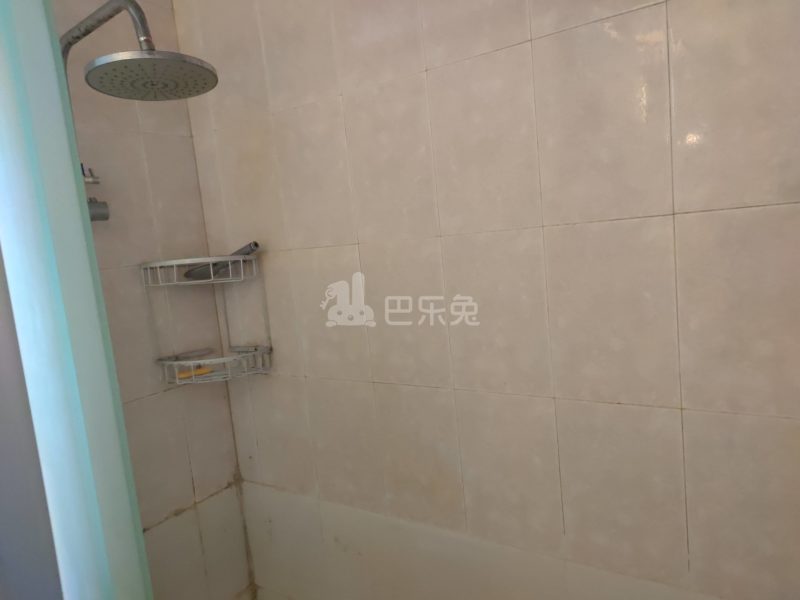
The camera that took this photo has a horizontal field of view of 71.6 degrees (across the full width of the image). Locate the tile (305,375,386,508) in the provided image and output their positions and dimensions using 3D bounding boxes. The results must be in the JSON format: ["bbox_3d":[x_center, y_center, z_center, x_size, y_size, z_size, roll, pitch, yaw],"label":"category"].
[{"bbox_3d":[-0.126,0.329,1.279,0.200,0.300,0.010,-1,8,34],"label":"tile"}]

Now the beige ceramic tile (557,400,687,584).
[{"bbox_3d":[0.374,0.320,0.941,0.200,0.300,0.010,-1,8,34],"label":"beige ceramic tile"}]

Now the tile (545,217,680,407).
[{"bbox_3d":[0.345,0.022,0.907,0.200,0.300,0.010,-1,8,34],"label":"tile"}]

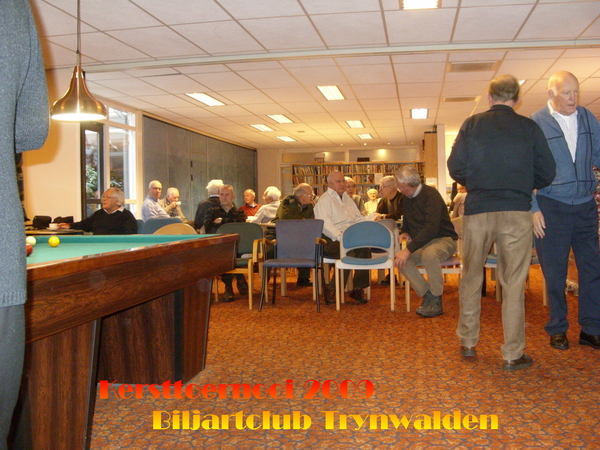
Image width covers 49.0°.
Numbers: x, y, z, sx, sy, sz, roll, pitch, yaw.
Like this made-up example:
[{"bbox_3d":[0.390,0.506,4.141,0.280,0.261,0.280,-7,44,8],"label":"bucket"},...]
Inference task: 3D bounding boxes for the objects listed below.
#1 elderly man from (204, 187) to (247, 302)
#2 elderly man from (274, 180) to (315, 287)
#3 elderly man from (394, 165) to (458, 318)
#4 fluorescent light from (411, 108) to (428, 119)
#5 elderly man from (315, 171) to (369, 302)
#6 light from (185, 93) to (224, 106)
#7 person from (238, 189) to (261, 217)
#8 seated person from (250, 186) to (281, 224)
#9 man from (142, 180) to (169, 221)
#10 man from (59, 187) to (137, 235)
[{"bbox_3d":[-0.800,0.168,7.000,0.520,1.200,0.800,-1,2,-9],"label":"elderly man"},{"bbox_3d":[-0.018,0.122,8.100,0.660,1.260,0.520,-1,2,15],"label":"elderly man"},{"bbox_3d":[1.145,0.128,5.970,0.720,1.310,0.600,-2,2,-34],"label":"elderly man"},{"bbox_3d":[2.060,-1.930,11.220,0.300,0.070,1.200,-1,2,10],"label":"fluorescent light"},{"bbox_3d":[0.450,0.114,6.820,0.680,1.330,0.550,0,2,41],"label":"elderly man"},{"bbox_3d":[-1.326,-1.830,9.400,0.300,0.070,1.200,-1,2,10],"label":"light"},{"bbox_3d":[-0.812,0.054,10.700,0.520,1.280,0.680,-1,2,9],"label":"person"},{"bbox_3d":[-0.530,0.083,9.100,0.750,1.250,0.500,0,2,18],"label":"seated person"},{"bbox_3d":[-1.650,0.097,8.150,0.780,1.300,0.520,0,2,22],"label":"man"},{"bbox_3d":[-1.970,0.210,6.500,0.780,1.190,0.600,-2,2,-41],"label":"man"}]

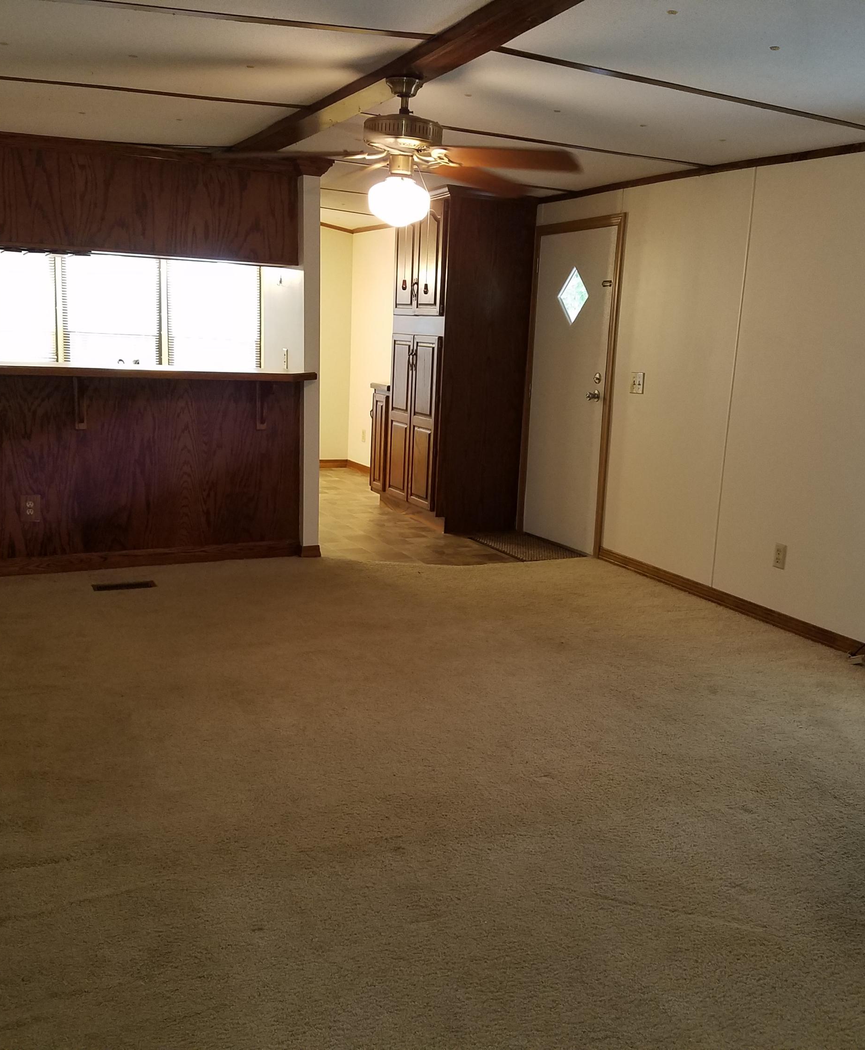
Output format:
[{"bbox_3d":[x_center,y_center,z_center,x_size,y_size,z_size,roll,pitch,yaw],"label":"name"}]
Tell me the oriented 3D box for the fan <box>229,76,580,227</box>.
[{"bbox_3d":[-0.108,-1.301,3.681,1.300,0.500,1.300,-3,12,-25],"label":"fan"}]

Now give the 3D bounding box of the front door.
[{"bbox_3d":[0.852,-0.827,6.504,0.055,1.920,0.850,-3,12,-25],"label":"front door"}]

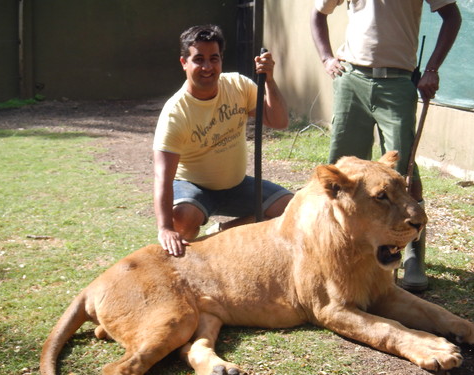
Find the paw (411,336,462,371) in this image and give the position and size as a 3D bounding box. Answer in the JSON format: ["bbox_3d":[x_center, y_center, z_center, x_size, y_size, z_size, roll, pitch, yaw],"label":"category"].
[{"bbox_3d":[0.700,0.578,3.057,0.160,0.080,0.130,8,13,41],"label":"paw"}]

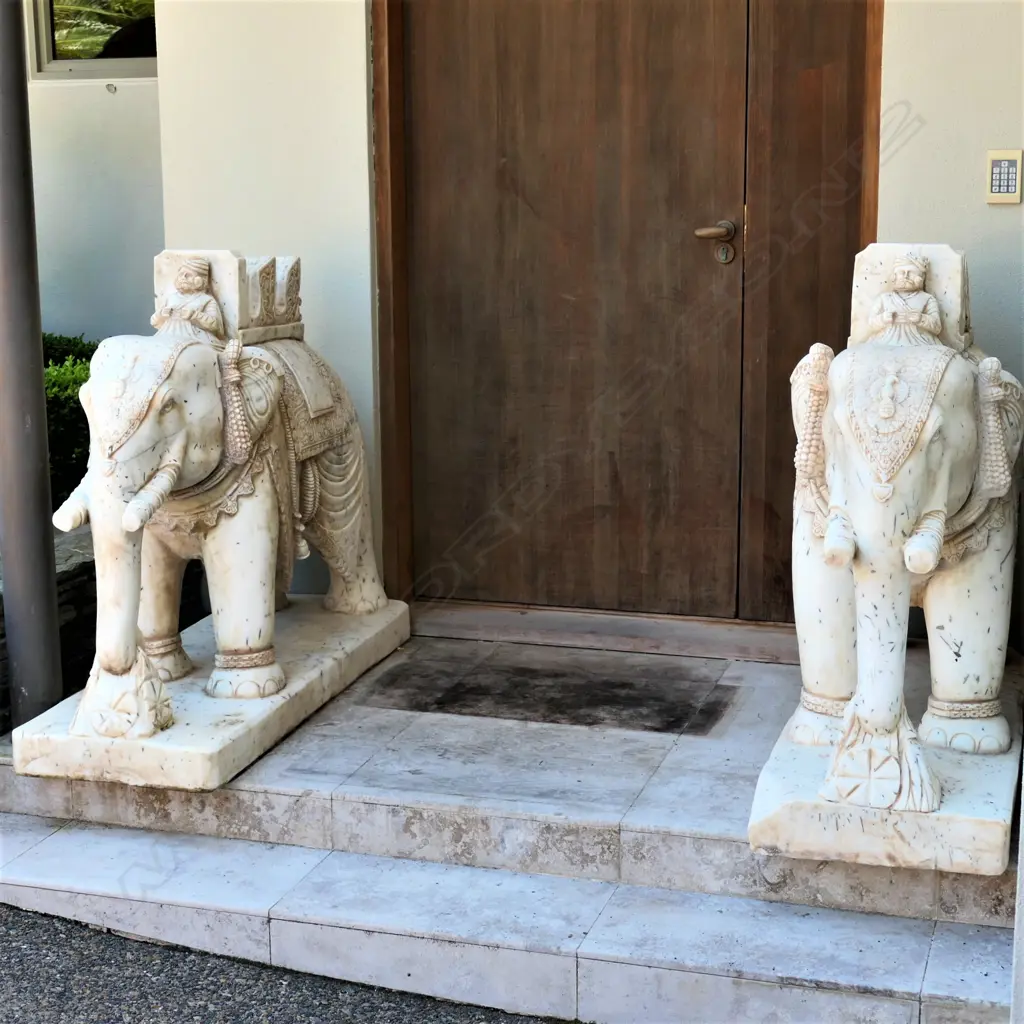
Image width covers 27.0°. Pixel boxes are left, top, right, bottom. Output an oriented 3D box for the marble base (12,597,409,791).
[{"bbox_3d":[-0.644,0.389,4.930,0.458,0.085,1.185,3,13,17],"label":"marble base"}]

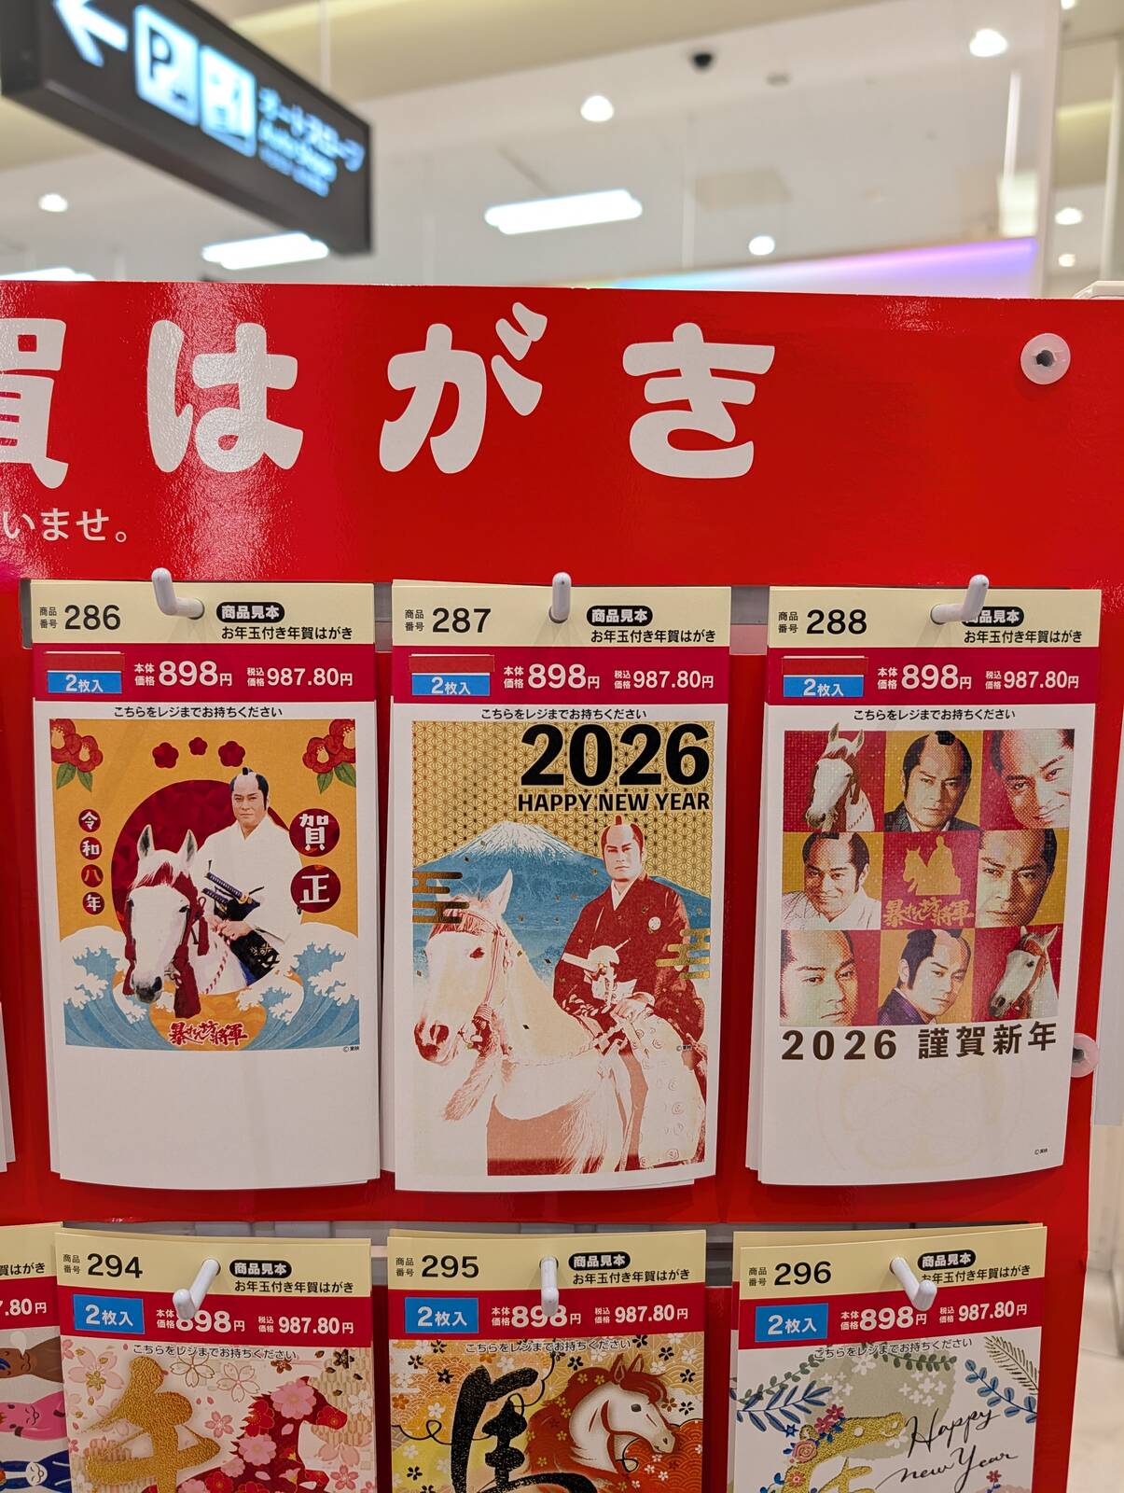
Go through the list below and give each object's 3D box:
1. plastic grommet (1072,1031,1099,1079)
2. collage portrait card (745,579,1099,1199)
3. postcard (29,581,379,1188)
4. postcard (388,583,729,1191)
[{"bbox_3d":[0.168,0.101,0.335,0.015,0.015,0.005,0,7,-1],"label":"plastic grommet"},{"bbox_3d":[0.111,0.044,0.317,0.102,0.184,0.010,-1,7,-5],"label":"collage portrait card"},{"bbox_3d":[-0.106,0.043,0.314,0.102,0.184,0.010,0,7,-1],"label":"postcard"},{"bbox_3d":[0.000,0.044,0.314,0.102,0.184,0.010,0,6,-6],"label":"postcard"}]

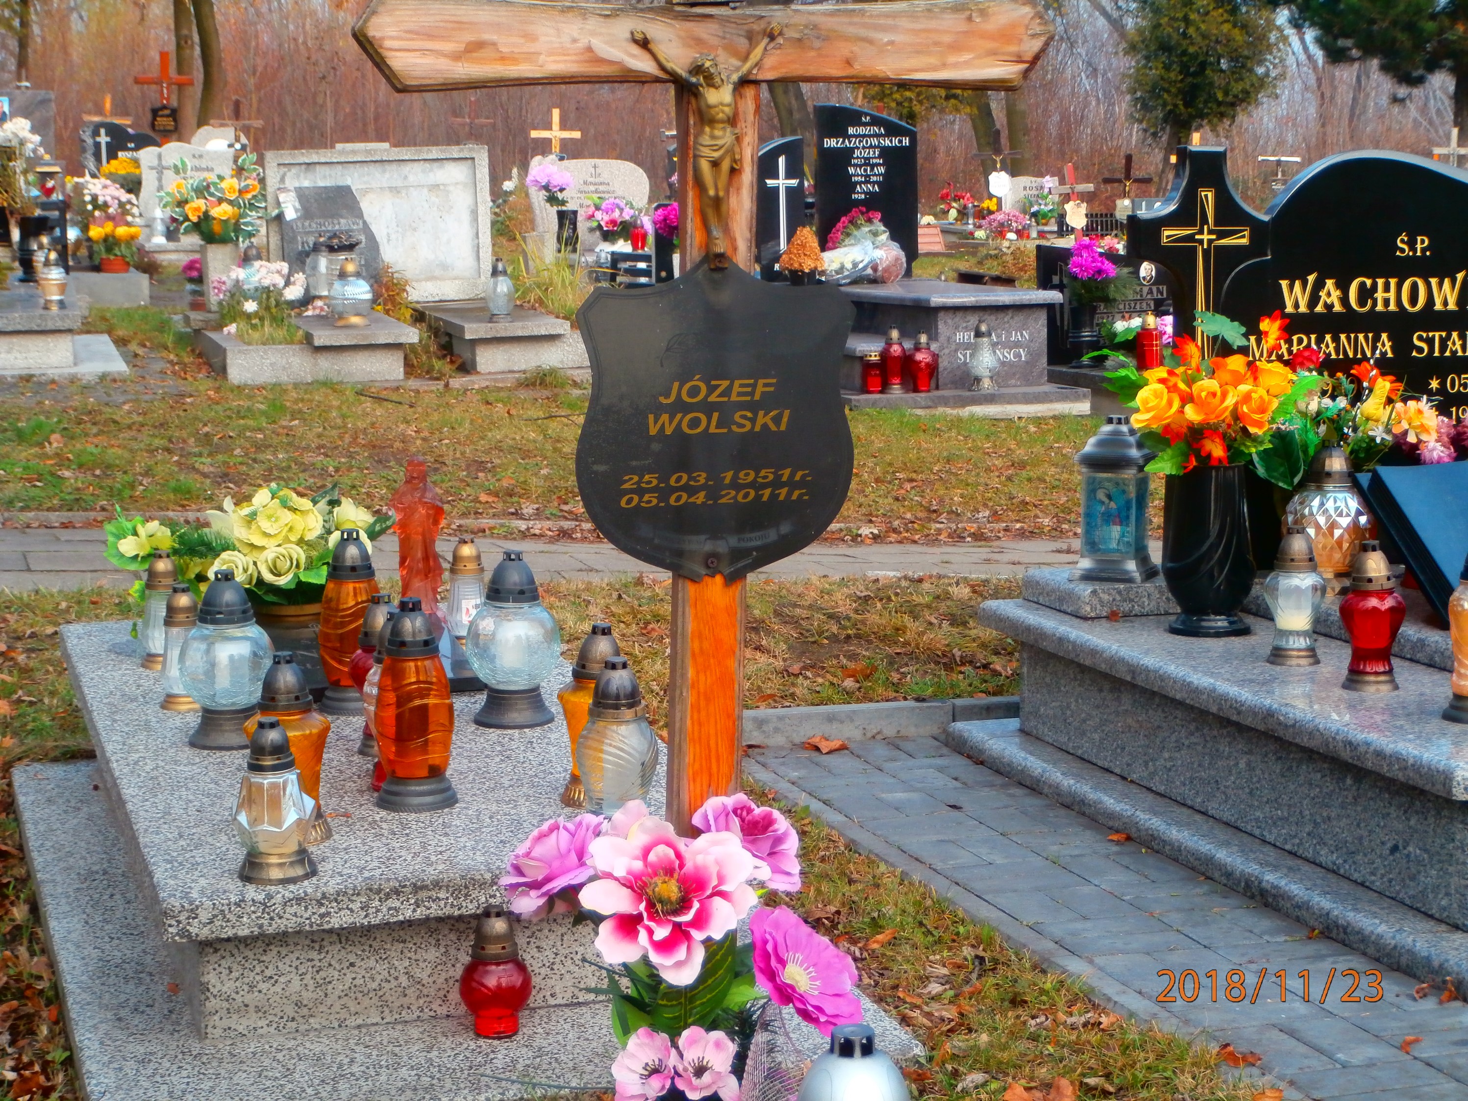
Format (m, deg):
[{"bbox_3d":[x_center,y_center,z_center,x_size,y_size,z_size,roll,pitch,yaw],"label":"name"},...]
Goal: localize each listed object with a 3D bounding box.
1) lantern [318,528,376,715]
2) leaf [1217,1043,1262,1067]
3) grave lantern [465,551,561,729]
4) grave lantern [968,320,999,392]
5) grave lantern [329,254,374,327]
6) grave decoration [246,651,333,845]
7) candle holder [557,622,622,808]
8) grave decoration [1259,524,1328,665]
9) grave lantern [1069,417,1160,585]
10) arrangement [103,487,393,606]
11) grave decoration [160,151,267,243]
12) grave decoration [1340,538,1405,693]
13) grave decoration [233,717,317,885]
[{"bbox_3d":[-0.639,0.116,4.820,0.119,0.303,0.119,-3,9,-17],"label":"lantern"},{"bbox_3d":[0.640,0.639,3.650,0.058,0.022,0.045,-1,7,0],"label":"leaf"},{"bbox_3d":[-0.363,0.142,4.735,0.158,0.280,0.158,0,9,0],"label":"grave lantern"},{"bbox_3d":[1.280,-0.998,14.800,0.150,0.359,0.150,-1,7,0],"label":"grave lantern"},{"bbox_3d":[-1.592,-1.084,11.979,0.181,0.284,0.181,-3,9,-17],"label":"grave lantern"},{"bbox_3d":[-0.614,0.270,4.001,0.120,0.258,0.120,-3,9,-17],"label":"grave decoration"},{"bbox_3d":[-0.203,0.236,4.201,0.117,0.262,0.117,0,9,0],"label":"candle holder"},{"bbox_3d":[0.957,0.075,4.919,0.106,0.232,0.106,-1,7,0],"label":"grave decoration"},{"bbox_3d":[0.767,-0.107,5.796,0.150,0.320,0.150,3,9,19],"label":"grave lantern"},{"bbox_3d":[-0.838,-0.011,4.980,0.470,0.175,0.280,-3,9,-17],"label":"arrangement"},{"bbox_3d":[-2.784,-1.877,15.400,0.570,0.480,0.450,-3,7,-16],"label":"grave decoration"},{"bbox_3d":[1.031,0.104,4.656,0.106,0.235,0.106,-1,7,0],"label":"grave decoration"},{"bbox_3d":[-0.606,0.325,3.806,0.109,0.211,0.109,-3,9,-17],"label":"grave decoration"}]

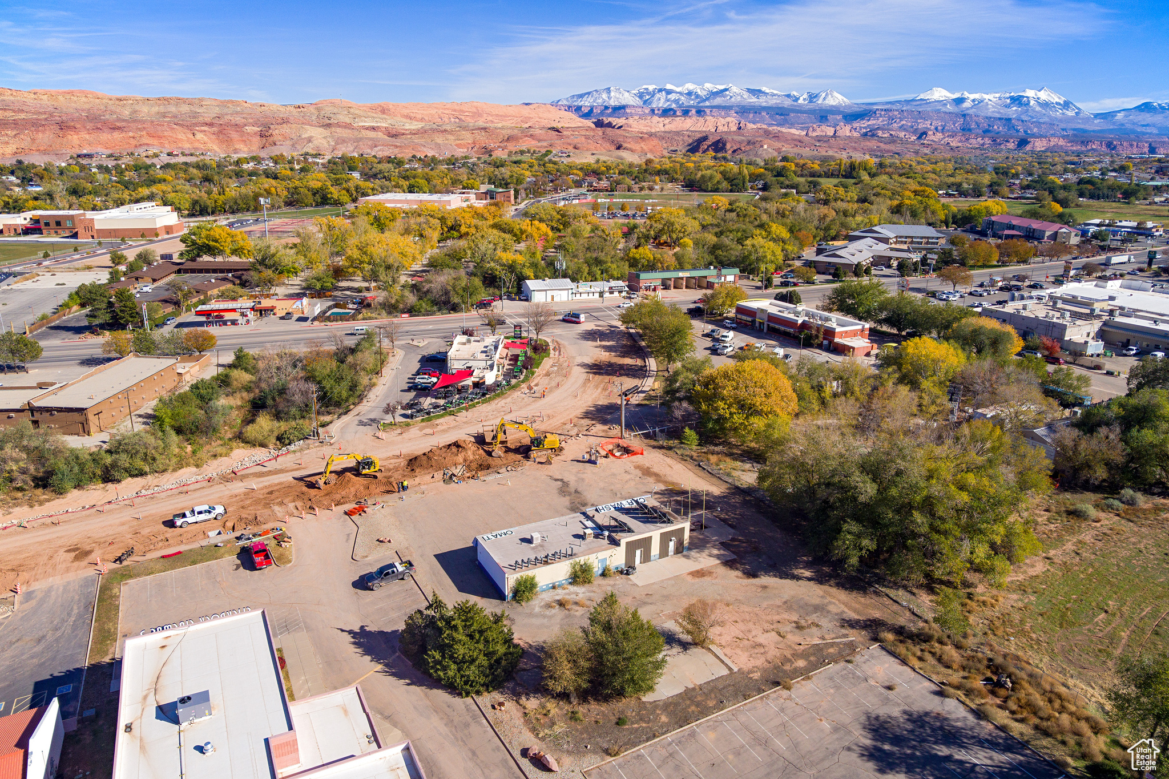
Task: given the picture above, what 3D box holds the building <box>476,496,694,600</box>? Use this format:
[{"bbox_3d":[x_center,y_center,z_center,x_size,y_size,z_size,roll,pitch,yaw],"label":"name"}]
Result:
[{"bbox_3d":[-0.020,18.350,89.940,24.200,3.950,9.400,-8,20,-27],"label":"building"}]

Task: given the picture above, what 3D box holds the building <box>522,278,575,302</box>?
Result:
[{"bbox_3d":[-12.541,-33.522,249.481,14.300,6.200,12.000,-5,18,-18],"label":"building"}]

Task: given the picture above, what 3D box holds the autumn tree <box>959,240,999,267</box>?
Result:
[{"bbox_3d":[172.510,-58.680,326.730,15.000,11.800,15.000,10,20,26],"label":"autumn tree"}]

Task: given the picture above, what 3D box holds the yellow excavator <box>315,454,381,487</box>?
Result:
[{"bbox_3d":[-35.860,11.560,113.360,9.800,4.500,3.700,-9,20,-30],"label":"yellow excavator"}]

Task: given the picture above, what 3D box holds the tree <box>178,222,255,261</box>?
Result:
[{"bbox_3d":[-155.200,-61.920,314.550,27.500,16.000,27.500,-7,19,-25],"label":"tree"}]

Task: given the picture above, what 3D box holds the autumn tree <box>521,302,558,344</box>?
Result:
[{"bbox_3d":[-11.480,-17.290,192.470,9.200,11.000,9.200,0,18,-3],"label":"autumn tree"}]

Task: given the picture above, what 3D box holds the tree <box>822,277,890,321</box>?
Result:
[{"bbox_3d":[78.447,-24.652,213.495,17.000,13.000,15.500,1,17,0],"label":"tree"}]

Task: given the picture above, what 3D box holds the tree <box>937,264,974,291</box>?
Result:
[{"bbox_3d":[134.880,-40.600,272.590,12.200,9.900,12.200,10,19,25],"label":"tree"}]

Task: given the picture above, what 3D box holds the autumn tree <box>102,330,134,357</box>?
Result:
[{"bbox_3d":[-105.840,-10.230,170.000,6.400,6.200,6.400,1,18,0],"label":"autumn tree"}]

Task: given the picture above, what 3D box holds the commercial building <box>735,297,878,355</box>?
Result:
[{"bbox_3d":[61.360,-17.910,206.170,15.000,5.800,42.000,-9,20,-31],"label":"commercial building"}]

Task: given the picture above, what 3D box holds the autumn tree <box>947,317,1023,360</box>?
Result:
[{"bbox_3d":[97.520,-12.120,182.040,16.500,10.800,16.500,11,20,27],"label":"autumn tree"}]

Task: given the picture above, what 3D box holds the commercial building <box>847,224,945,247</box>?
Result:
[{"bbox_3d":[165.530,-82.780,403.240,47.000,10.000,27.000,4,18,8],"label":"commercial building"}]

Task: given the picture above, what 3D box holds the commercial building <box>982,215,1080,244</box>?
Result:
[{"bbox_3d":[280.340,-102.740,473.710,20.500,10.600,67.000,0,18,-3],"label":"commercial building"}]

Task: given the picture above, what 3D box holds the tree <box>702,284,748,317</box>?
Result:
[{"bbox_3d":[42.180,-26.595,224.510,13.200,9.400,12.500,1,17,0],"label":"tree"}]

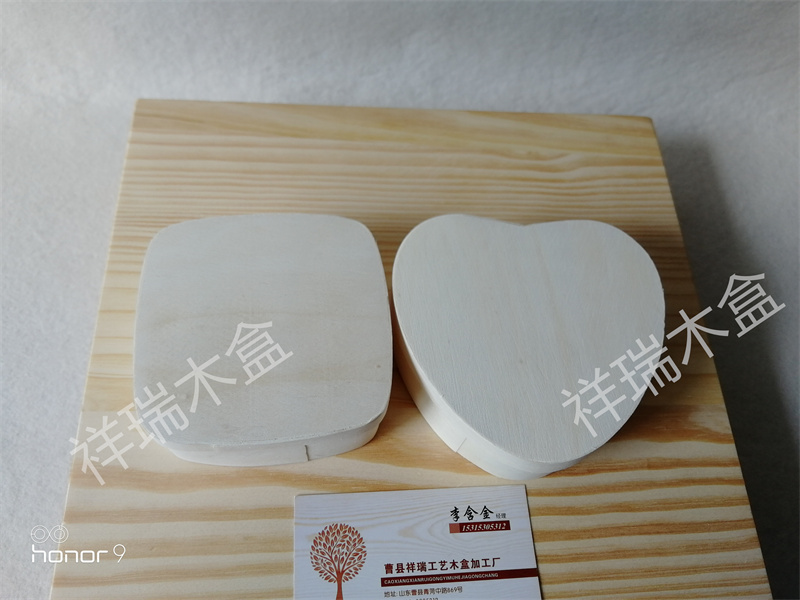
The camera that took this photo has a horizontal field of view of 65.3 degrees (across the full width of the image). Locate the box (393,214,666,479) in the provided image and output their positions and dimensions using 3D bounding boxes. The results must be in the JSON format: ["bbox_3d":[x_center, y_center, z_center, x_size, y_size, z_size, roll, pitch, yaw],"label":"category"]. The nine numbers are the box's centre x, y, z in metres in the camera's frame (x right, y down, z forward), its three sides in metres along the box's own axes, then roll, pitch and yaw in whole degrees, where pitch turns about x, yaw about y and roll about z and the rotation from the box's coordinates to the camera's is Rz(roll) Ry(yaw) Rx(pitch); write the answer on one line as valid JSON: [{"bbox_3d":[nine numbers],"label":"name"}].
[{"bbox_3d":[0.049,0.019,0.251,0.107,0.038,0.098,2,65,-5],"label":"box"}]

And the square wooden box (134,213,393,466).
[{"bbox_3d":[-0.050,0.015,0.241,0.088,0.040,0.088,-4,66,-7],"label":"square wooden box"}]

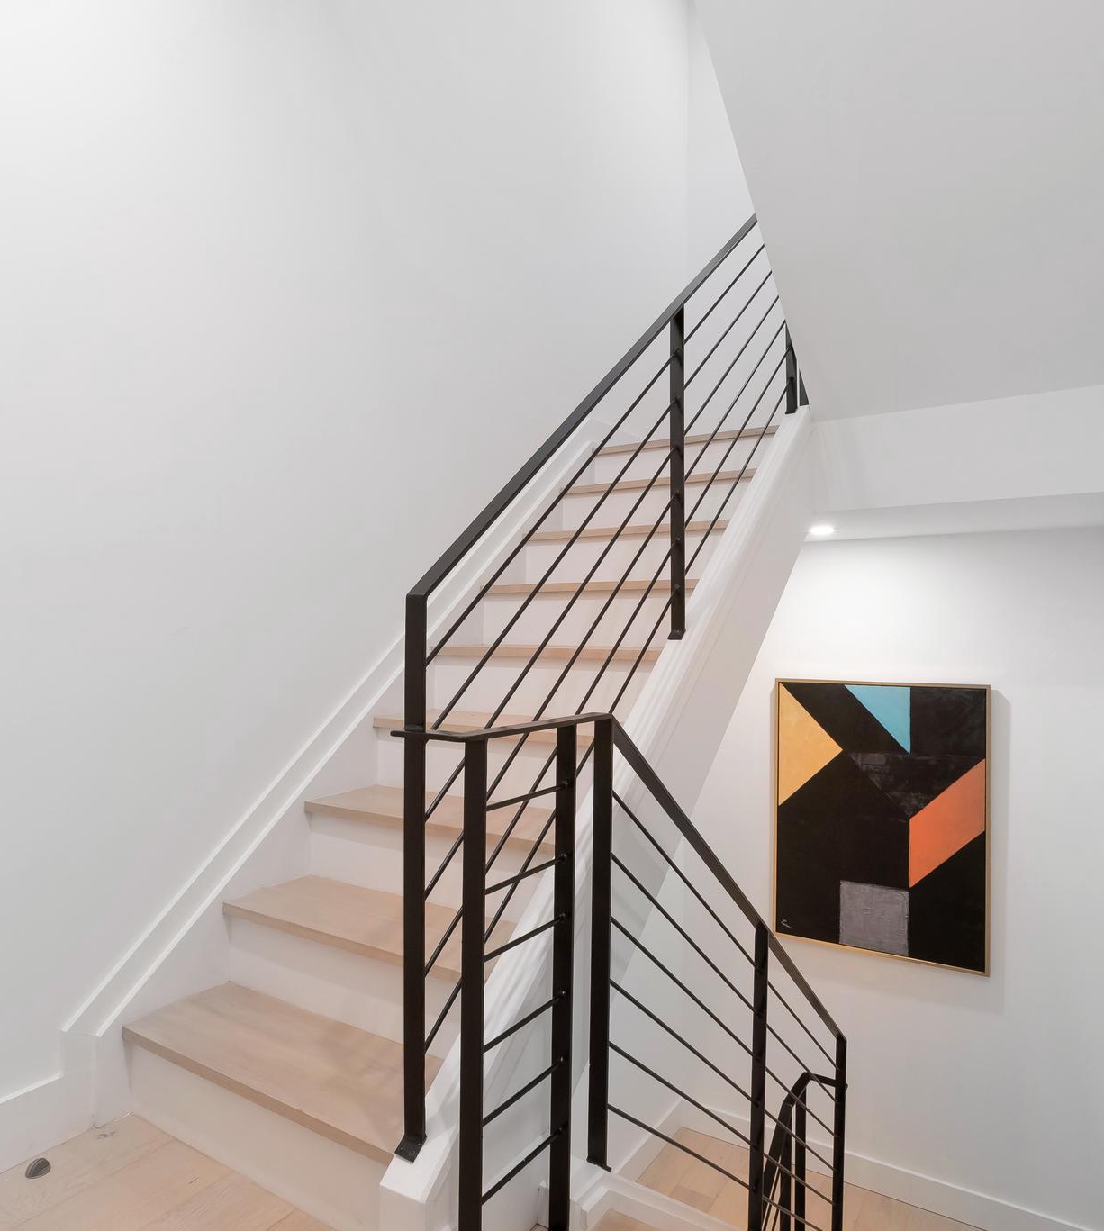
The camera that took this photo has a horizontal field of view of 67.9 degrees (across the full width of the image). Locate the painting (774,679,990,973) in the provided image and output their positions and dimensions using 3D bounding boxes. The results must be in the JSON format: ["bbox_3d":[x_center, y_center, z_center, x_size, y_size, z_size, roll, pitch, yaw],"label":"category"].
[{"bbox_3d":[1.484,0.921,3.752,0.927,1.234,0.040,0,-1,33],"label":"painting"}]

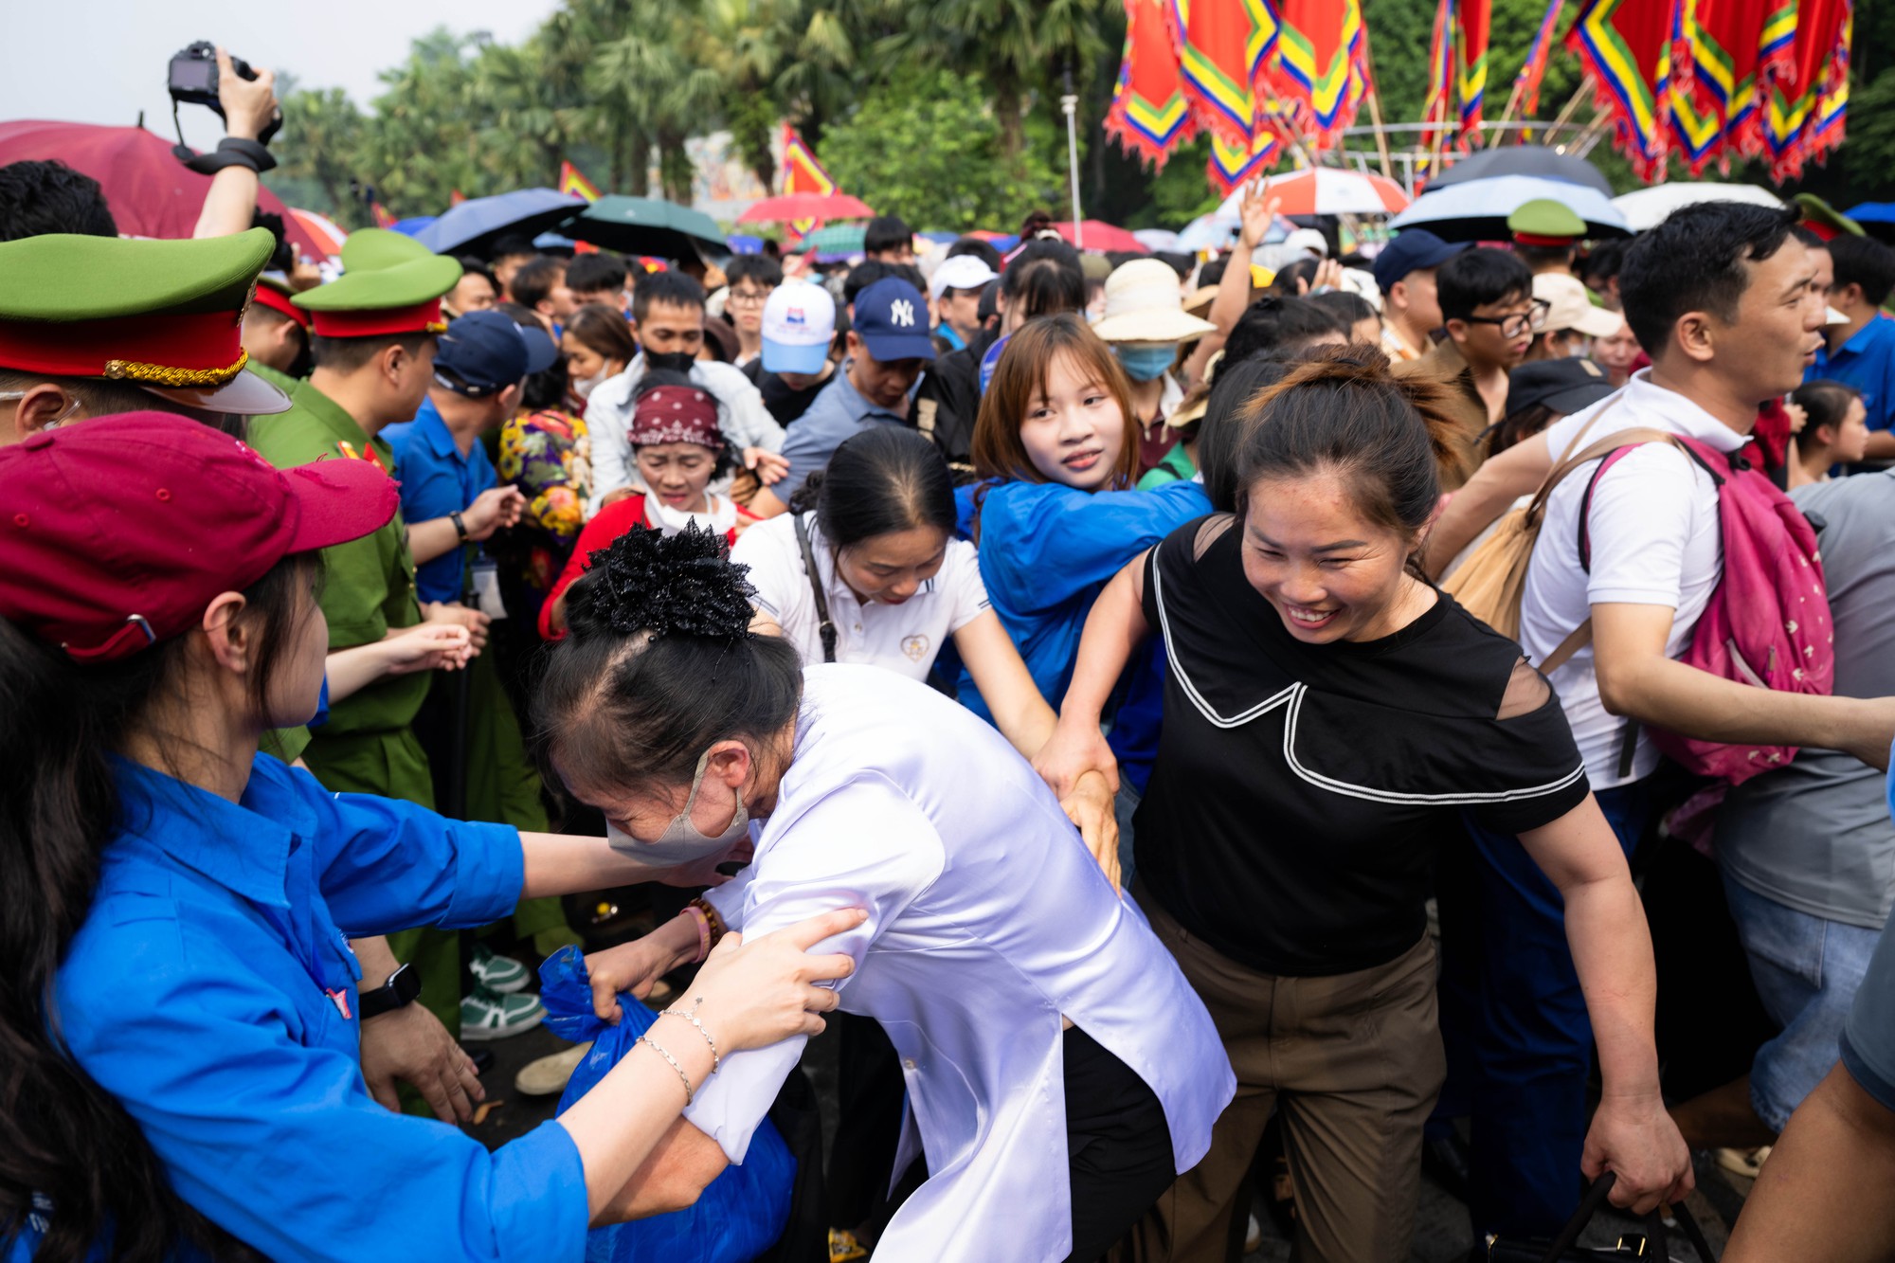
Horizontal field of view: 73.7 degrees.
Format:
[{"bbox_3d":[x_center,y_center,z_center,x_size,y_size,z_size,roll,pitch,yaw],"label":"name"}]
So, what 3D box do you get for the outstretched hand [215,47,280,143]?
[{"bbox_3d":[-1.182,-0.906,2.130,0.100,0.150,0.100,0,18,-12],"label":"outstretched hand"}]

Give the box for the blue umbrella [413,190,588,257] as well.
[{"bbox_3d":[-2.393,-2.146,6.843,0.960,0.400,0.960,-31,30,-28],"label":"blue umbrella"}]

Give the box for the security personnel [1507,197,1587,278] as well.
[{"bbox_3d":[2.082,-0.637,4.560,0.500,1.760,0.330,12,22,39],"label":"security personnel"}]

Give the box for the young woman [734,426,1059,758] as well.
[{"bbox_3d":[-0.091,0.449,1.840,0.550,1.480,0.650,-6,18,-14],"label":"young woman"}]

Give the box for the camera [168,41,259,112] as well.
[{"bbox_3d":[-1.248,-0.950,2.150,0.140,0.105,0.130,-5,18,-11],"label":"camera"}]

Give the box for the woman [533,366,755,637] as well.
[{"bbox_3d":[-0.412,0.288,2.297,0.520,1.520,0.380,-5,17,-8],"label":"woman"}]

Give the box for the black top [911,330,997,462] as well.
[{"bbox_3d":[0.164,-0.379,2.783,0.500,0.580,0.280,-1,17,5],"label":"black top"}]

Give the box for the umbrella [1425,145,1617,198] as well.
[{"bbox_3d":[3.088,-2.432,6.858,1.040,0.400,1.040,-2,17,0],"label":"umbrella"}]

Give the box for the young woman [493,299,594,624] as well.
[{"bbox_3d":[-1.000,0.014,3.144,0.380,1.560,0.450,-6,18,-14],"label":"young woman"}]

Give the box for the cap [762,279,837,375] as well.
[{"bbox_3d":[-0.333,-0.680,2.830,0.180,0.155,0.260,-4,50,-7],"label":"cap"}]

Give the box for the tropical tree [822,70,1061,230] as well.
[{"bbox_3d":[-0.029,-7.083,20.834,3.900,4.400,3.600,-1,18,0],"label":"tropical tree"}]

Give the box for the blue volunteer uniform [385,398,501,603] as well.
[{"bbox_3d":[-1.077,-0.255,2.780,0.310,0.560,0.460,-3,17,-2],"label":"blue volunteer uniform"}]

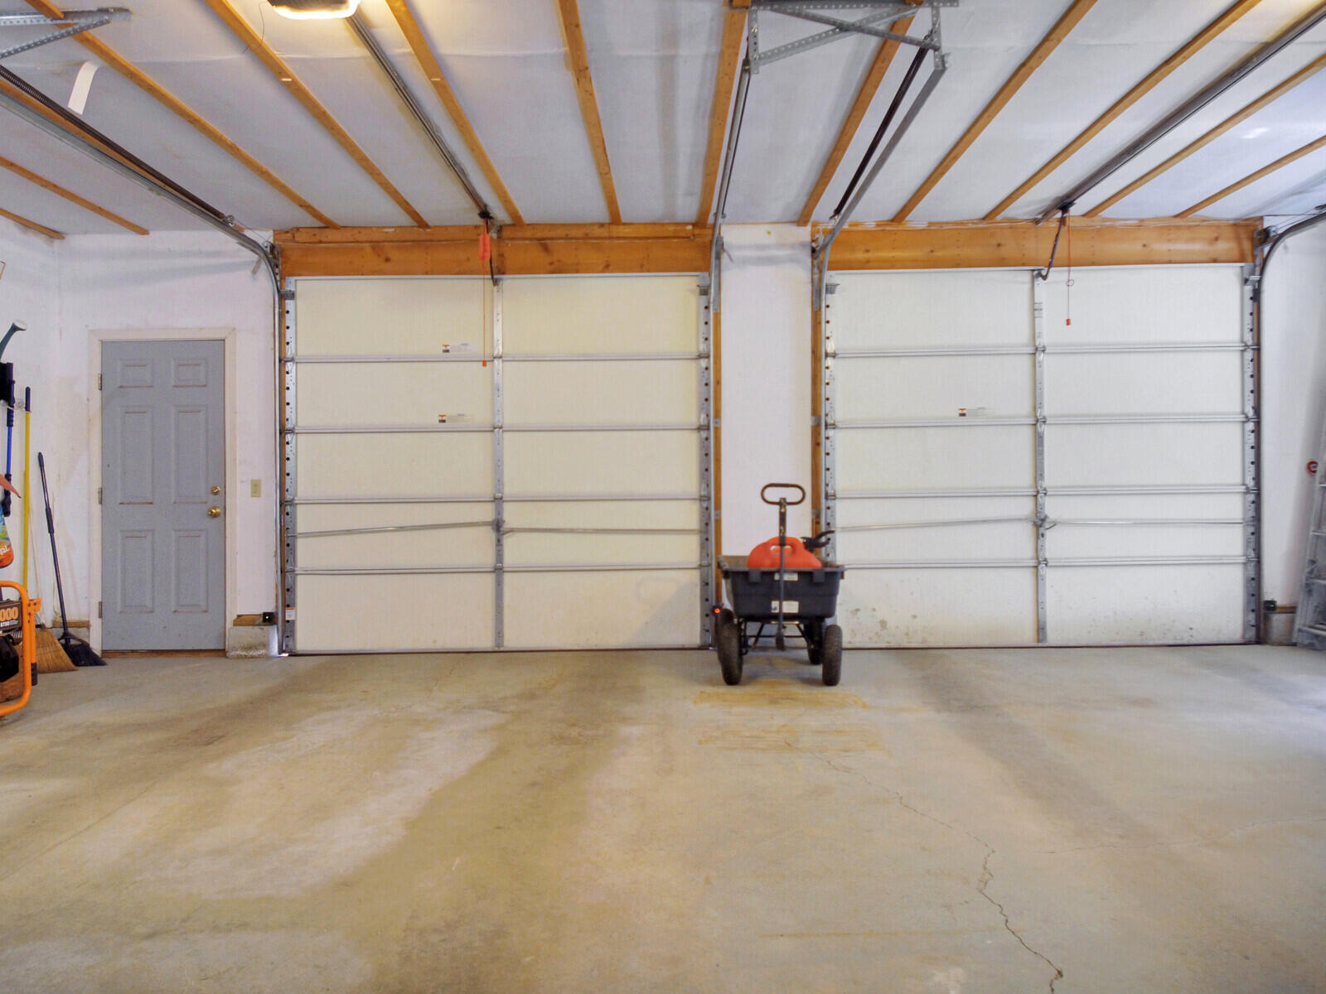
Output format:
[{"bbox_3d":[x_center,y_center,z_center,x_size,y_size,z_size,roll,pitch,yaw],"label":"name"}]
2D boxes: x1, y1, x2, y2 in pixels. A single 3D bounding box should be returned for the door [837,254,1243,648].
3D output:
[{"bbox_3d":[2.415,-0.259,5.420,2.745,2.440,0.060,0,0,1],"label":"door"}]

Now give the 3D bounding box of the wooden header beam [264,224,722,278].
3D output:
[{"bbox_3d":[-1.114,-1.619,5.540,2.870,0.335,0.090,0,0,1],"label":"wooden header beam"}]

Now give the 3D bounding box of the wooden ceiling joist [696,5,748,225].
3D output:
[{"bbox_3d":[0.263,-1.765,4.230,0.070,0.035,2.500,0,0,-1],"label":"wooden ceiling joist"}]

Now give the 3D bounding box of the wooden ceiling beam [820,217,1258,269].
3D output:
[{"bbox_3d":[2.449,-1.651,5.490,2.890,0.330,0.090,0,0,1],"label":"wooden ceiling beam"}]

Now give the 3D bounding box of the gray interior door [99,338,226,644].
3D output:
[{"bbox_3d":[-3.290,-0.012,5.550,0.810,2.030,0.050,0,0,1],"label":"gray interior door"}]

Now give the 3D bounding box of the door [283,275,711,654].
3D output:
[{"bbox_3d":[-1.070,-0.208,5.465,2.745,2.440,0.060,0,0,1],"label":"door"}]

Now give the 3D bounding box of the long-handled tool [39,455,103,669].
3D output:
[{"bbox_3d":[-3.750,0.400,5.330,0.280,1.420,0.080,-13,-7,-6],"label":"long-handled tool"}]

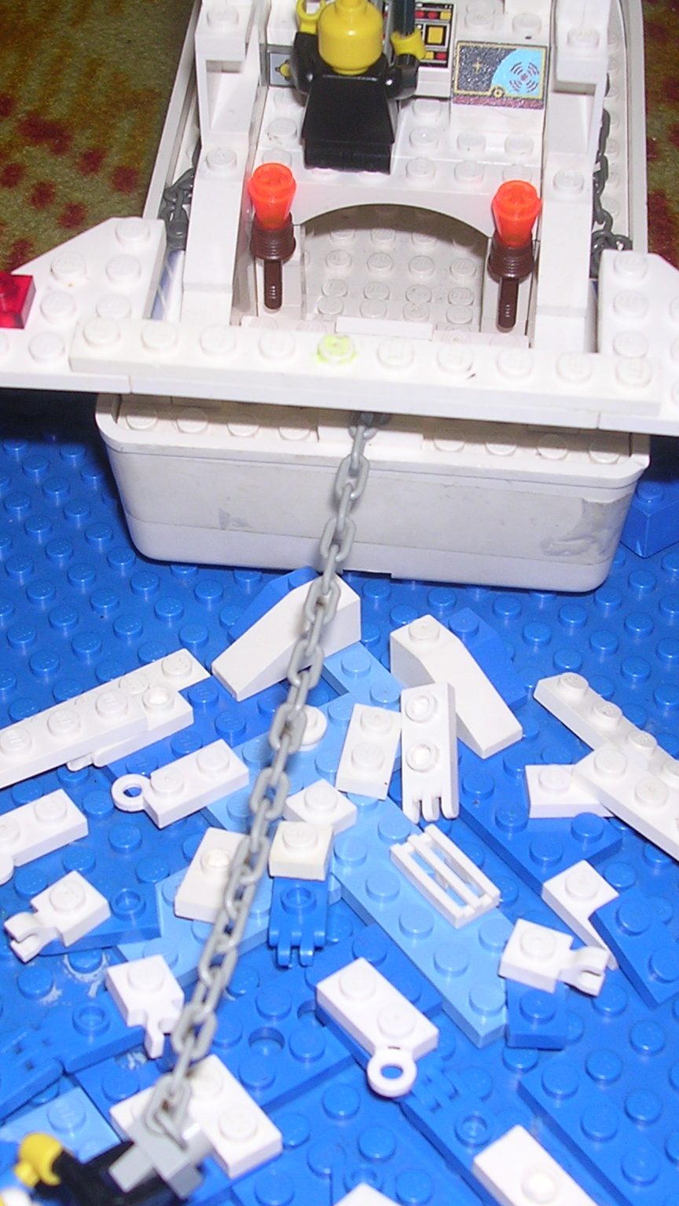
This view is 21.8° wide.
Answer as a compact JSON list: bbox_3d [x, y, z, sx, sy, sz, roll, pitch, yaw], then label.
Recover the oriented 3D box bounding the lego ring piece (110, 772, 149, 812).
[{"bbox_3d":[-0.031,0.029,0.267,0.006,0.002,0.006,1,42,-1],"label":"lego ring piece"}]

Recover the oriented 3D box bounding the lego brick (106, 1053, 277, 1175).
[{"bbox_3d":[-0.019,0.069,0.231,0.016,0.005,0.016,-25,48,-27],"label":"lego brick"}]

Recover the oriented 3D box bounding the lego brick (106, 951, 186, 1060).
[{"bbox_3d":[-0.025,0.054,0.238,0.008,0.005,0.014,-12,41,-24],"label":"lego brick"}]

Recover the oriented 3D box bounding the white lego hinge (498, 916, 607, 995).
[{"bbox_3d":[0.030,0.049,0.242,0.013,0.005,0.008,16,44,15],"label":"white lego hinge"}]

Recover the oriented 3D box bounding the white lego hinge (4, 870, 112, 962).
[{"bbox_3d":[-0.040,0.044,0.246,0.013,0.005,0.008,-32,50,-31],"label":"white lego hinge"}]

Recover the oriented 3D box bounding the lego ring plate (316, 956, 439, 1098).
[{"bbox_3d":[0.005,0.056,0.232,0.011,0.005,0.019,-28,49,-29],"label":"lego ring plate"}]

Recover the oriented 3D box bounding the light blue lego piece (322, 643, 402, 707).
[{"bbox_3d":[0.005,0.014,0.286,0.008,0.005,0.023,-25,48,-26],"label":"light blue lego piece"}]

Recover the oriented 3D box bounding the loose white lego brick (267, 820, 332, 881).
[{"bbox_3d":[-0.005,0.035,0.255,0.008,0.005,0.008,5,42,5],"label":"loose white lego brick"}]

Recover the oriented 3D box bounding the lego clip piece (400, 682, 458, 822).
[{"bbox_3d":[0.014,0.023,0.272,0.008,0.005,0.020,-10,63,20],"label":"lego clip piece"}]

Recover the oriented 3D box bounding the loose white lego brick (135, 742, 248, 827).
[{"bbox_3d":[-0.024,0.027,0.268,0.018,0.005,0.009,-25,48,-26],"label":"loose white lego brick"}]

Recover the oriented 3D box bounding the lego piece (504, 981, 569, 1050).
[{"bbox_3d":[0.027,0.053,0.241,0.008,0.005,0.016,1,41,1],"label":"lego piece"}]

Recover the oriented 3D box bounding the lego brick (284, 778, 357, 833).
[{"bbox_3d":[-0.003,0.031,0.265,0.008,0.005,0.008,-28,49,-29],"label":"lego brick"}]

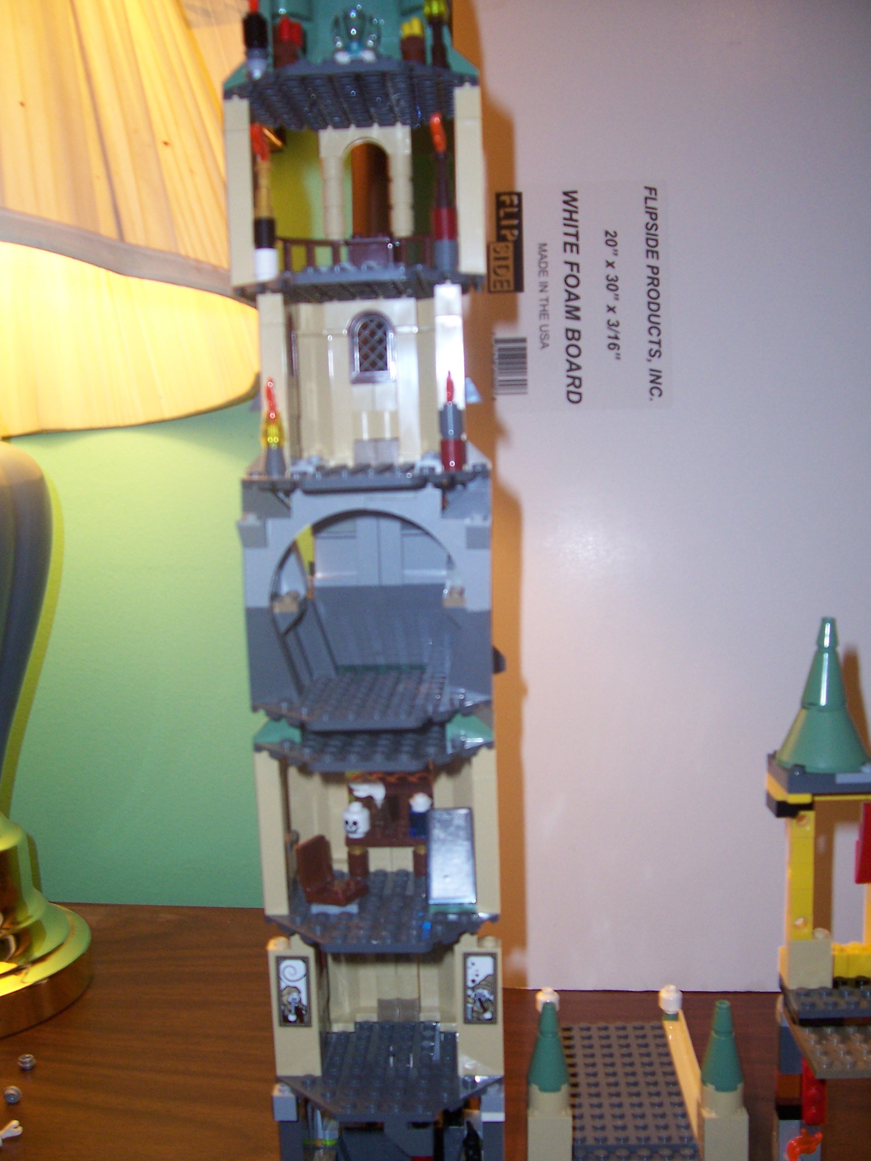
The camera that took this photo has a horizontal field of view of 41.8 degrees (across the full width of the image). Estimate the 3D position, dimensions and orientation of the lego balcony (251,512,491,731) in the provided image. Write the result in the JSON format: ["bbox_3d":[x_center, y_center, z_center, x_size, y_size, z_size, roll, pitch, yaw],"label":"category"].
[{"bbox_3d":[-0.021,0.010,0.388,0.080,0.068,0.076,-1,6,3],"label":"lego balcony"}]

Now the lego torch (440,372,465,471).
[{"bbox_3d":[0.005,-0.050,0.363,0.008,0.031,0.008,-2,8,2],"label":"lego torch"}]

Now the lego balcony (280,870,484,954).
[{"bbox_3d":[-0.018,0.113,0.401,0.079,0.005,0.075,-1,6,3],"label":"lego balcony"}]

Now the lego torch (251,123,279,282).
[{"bbox_3d":[-0.053,-0.118,0.355,0.009,0.048,0.008,-2,8,2],"label":"lego torch"}]

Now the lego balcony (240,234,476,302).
[{"bbox_3d":[-0.024,-0.104,0.377,0.080,0.022,0.075,-1,6,3],"label":"lego balcony"}]

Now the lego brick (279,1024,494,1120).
[{"bbox_3d":[-0.016,0.174,0.419,0.080,0.005,0.080,-1,7,2],"label":"lego brick"}]

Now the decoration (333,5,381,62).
[{"bbox_3d":[-0.024,-0.162,0.339,0.015,0.015,0.014,-2,8,2],"label":"decoration"}]

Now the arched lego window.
[{"bbox_3d":[-0.022,-0.083,0.404,0.016,0.026,0.008,-1,6,3],"label":"arched lego window"}]

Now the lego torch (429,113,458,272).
[{"bbox_3d":[0.002,-0.121,0.355,0.009,0.049,0.009,-1,6,3],"label":"lego torch"}]

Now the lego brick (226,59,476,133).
[{"bbox_3d":[-0.026,-0.158,0.372,0.080,0.005,0.080,-2,9,2],"label":"lego brick"}]

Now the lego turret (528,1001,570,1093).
[{"bbox_3d":[0.041,0.169,0.417,0.016,0.029,0.016,-1,6,3],"label":"lego turret"}]

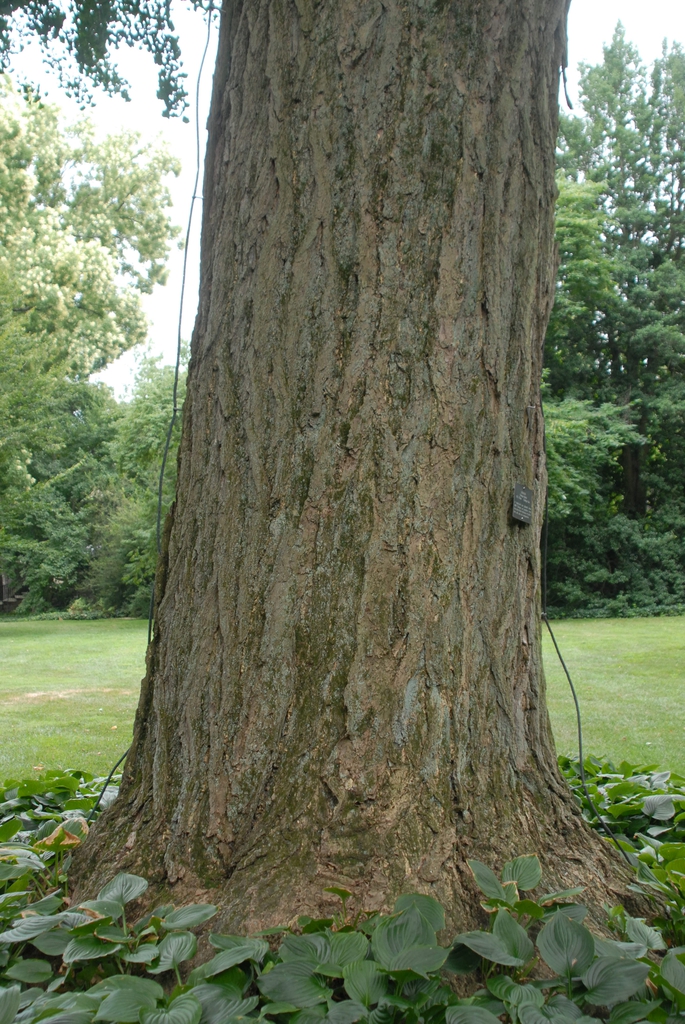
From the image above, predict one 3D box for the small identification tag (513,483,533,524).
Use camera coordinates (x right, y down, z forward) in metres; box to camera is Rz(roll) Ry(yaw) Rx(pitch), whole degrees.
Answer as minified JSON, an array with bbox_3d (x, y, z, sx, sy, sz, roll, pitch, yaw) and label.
[{"bbox_3d":[0.780,-0.035,5.150,0.118,0.154,0.006,20,-21,-37],"label":"small identification tag"}]

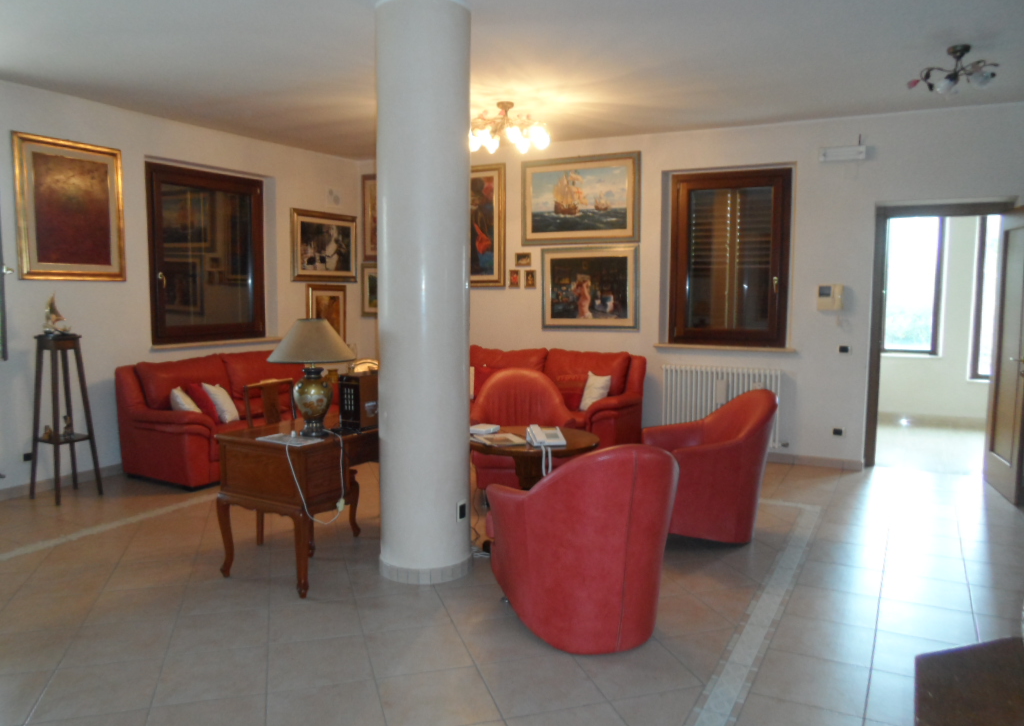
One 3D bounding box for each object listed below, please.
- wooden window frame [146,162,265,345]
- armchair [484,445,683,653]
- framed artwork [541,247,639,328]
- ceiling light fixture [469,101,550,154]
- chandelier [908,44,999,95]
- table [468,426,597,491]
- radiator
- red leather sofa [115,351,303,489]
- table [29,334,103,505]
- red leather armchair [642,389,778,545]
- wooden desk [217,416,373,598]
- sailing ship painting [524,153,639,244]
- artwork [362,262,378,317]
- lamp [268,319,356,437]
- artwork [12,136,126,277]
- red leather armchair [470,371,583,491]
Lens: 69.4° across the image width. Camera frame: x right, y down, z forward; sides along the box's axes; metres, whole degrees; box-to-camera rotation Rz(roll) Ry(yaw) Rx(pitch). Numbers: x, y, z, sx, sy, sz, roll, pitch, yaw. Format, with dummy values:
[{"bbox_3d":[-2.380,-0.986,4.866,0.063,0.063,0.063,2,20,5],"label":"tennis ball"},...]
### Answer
[{"bbox_3d":[-2.820,-0.986,6.921,0.092,1.561,1.346,3,7,28],"label":"wooden window frame"},{"bbox_3d":[0.350,0.745,3.347,0.745,0.887,0.816,-3,7,-26],"label":"armchair"},{"bbox_3d":[0.737,-0.722,7.183,1.001,0.804,0.051,3,7,28],"label":"framed artwork"},{"bbox_3d":[-0.047,-1.866,5.851,0.660,0.370,0.660,0,6,0],"label":"ceiling light fixture"},{"bbox_3d":[2.579,-1.708,4.287,0.541,0.255,0.541,3,7,28],"label":"chandelier"},{"bbox_3d":[0.135,0.761,4.503,0.806,0.612,0.806,0,6,0],"label":"table"},{"bbox_3d":[1.856,0.377,6.629,1.035,0.663,0.102,3,7,28],"label":"radiator"},{"bbox_3d":[-2.249,0.387,6.564,0.949,0.908,2.009,3,7,28],"label":"red leather sofa"},{"bbox_3d":[-3.258,0.396,5.362,0.350,1.180,0.350,3,7,28],"label":"table"},{"bbox_3d":[1.273,0.624,4.743,0.790,0.890,0.740,1,6,12],"label":"red leather armchair"},{"bbox_3d":[-0.955,0.707,4.216,0.592,0.770,1.295,3,7,28],"label":"wooden desk"},{"bbox_3d":[0.634,-1.573,7.152,1.224,0.830,0.051,3,7,28],"label":"sailing ship painting"},{"bbox_3d":[-1.516,-0.828,8.396,0.510,0.612,0.041,3,7,28],"label":"artwork"},{"bbox_3d":[-1.055,0.075,3.913,0.460,0.610,0.460,0,6,0],"label":"lamp"},{"bbox_3d":[-3.388,-1.168,5.715,0.050,1.050,0.835,3,7,28],"label":"artwork"},{"bbox_3d":[0.055,0.532,5.601,0.740,0.890,0.770,0,6,1],"label":"red leather armchair"}]

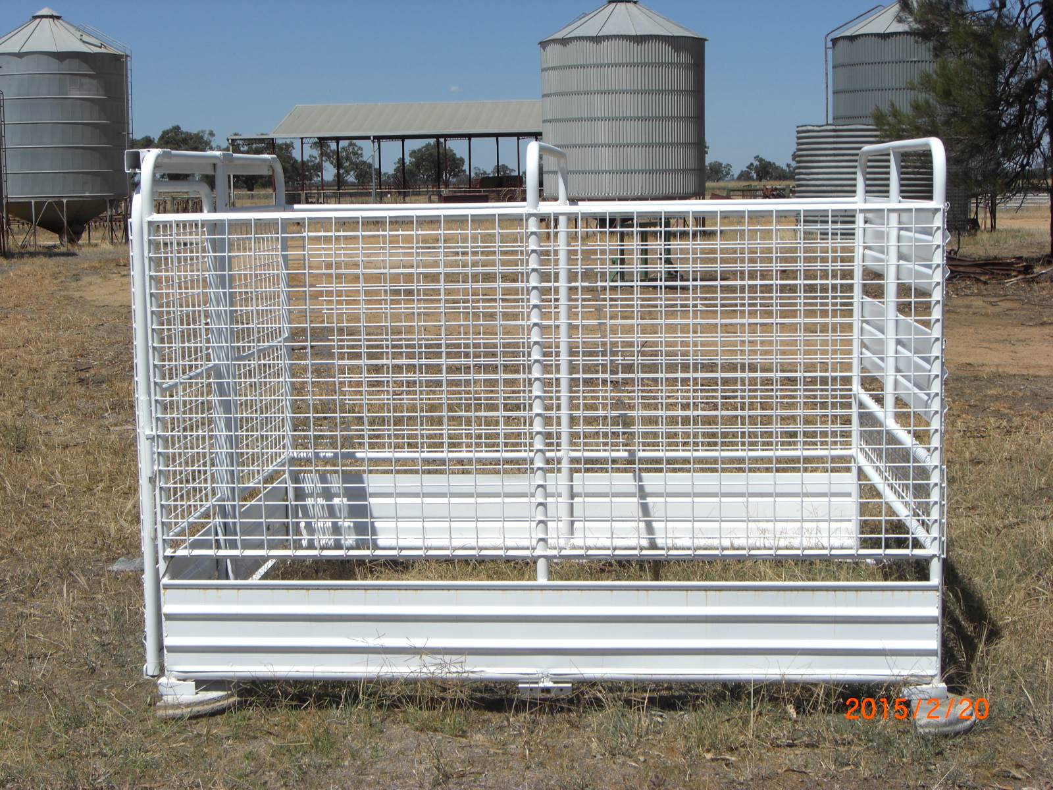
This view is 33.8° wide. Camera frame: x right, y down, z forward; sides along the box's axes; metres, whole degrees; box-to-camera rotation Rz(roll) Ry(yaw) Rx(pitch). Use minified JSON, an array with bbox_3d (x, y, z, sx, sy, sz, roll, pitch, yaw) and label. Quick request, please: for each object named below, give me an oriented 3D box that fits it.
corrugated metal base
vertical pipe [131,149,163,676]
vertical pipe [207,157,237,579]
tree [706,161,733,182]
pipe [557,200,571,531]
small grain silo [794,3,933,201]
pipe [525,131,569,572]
[{"bbox_3d":[0.052,0.667,4.886,2.190,0.295,0.050,0,8,4],"label":"corrugated metal base"},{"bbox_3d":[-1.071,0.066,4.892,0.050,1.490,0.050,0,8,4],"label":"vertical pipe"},{"bbox_3d":[-0.997,-0.061,5.699,0.055,1.430,0.065,0,8,4],"label":"vertical pipe"},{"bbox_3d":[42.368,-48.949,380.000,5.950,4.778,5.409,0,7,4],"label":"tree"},{"bbox_3d":[0.147,-0.074,6.598,0.034,1.287,0.034,0,8,4],"label":"pipe"},{"bbox_3d":[9.483,-7.007,43.500,4.400,5.800,4.400,0,7,4],"label":"small grain silo"},{"bbox_3d":[0.089,-0.169,5.689,0.040,1.280,1.820,0,8,4],"label":"pipe"}]

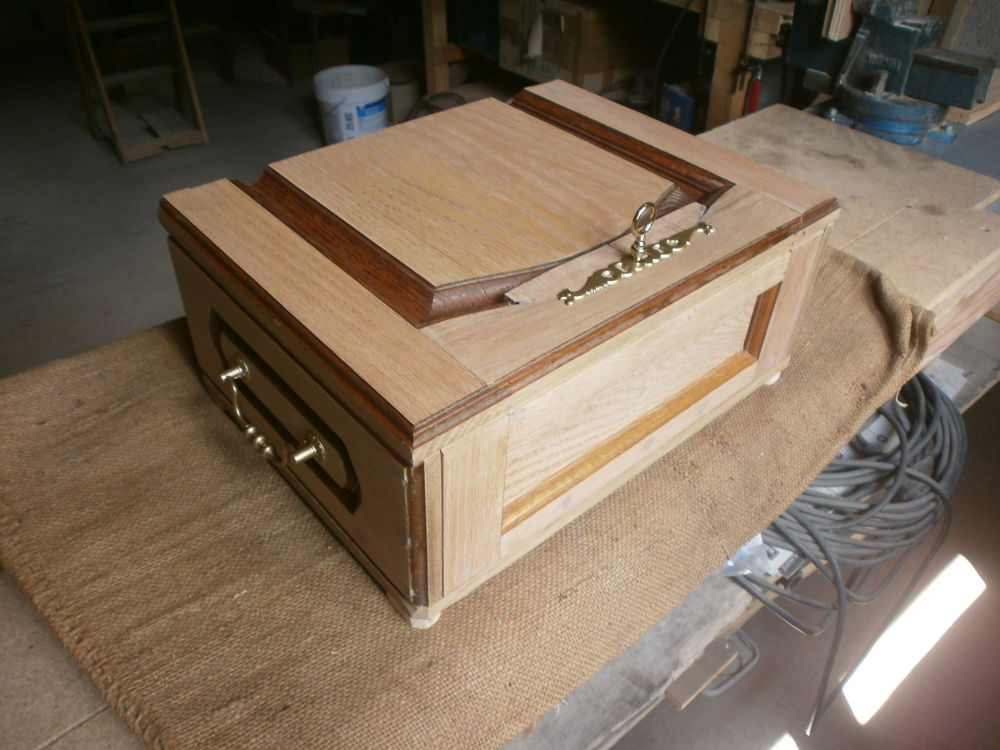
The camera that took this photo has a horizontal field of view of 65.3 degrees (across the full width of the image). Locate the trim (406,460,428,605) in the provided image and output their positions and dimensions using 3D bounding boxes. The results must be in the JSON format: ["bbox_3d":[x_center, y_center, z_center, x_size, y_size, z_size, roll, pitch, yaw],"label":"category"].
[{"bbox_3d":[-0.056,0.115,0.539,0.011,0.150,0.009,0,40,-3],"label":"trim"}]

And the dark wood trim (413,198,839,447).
[{"bbox_3d":[0.126,-0.058,0.593,0.479,0.018,0.013,-28,49,-31],"label":"dark wood trim"}]

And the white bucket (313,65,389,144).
[{"bbox_3d":[-0.602,-1.058,3.232,0.305,0.335,0.305,1,40,-1],"label":"white bucket"}]

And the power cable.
[{"bbox_3d":[0.442,0.251,0.995,0.391,0.335,0.177,-28,49,-31],"label":"power cable"}]

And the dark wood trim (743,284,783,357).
[{"bbox_3d":[0.241,-0.047,0.734,0.024,0.087,0.012,-28,49,-31],"label":"dark wood trim"}]

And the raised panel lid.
[{"bbox_3d":[-0.018,-0.171,0.719,0.326,0.019,0.293,-28,49,-31],"label":"raised panel lid"}]

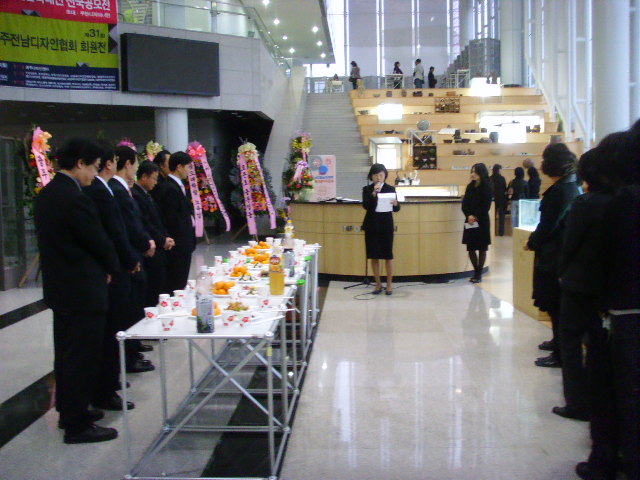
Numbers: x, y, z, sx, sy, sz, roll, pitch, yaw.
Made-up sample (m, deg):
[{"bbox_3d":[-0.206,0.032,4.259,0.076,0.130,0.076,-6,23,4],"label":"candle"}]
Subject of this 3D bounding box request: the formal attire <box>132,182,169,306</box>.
[{"bbox_3d":[-1.502,0.206,6.239,0.420,1.400,0.500,-1,6,-2],"label":"formal attire"}]

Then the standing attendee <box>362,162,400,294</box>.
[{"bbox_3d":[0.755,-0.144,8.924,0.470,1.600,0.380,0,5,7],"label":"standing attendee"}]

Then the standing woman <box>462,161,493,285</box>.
[{"bbox_3d":[2.105,-0.235,9.681,0.340,1.600,0.450,-6,7,-43],"label":"standing woman"}]

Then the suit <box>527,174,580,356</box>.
[{"bbox_3d":[1.858,0.224,5.680,0.430,1.440,0.500,0,6,14],"label":"suit"}]

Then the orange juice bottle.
[{"bbox_3d":[-0.274,0.187,4.581,0.093,0.312,0.093,0,5,6],"label":"orange juice bottle"}]

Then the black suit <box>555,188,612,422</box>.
[{"bbox_3d":[1.555,0.370,4.186,0.380,1.350,0.480,1,5,23],"label":"black suit"}]

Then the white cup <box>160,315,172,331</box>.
[{"bbox_3d":[-0.735,0.402,3.498,0.071,0.068,0.071,-1,5,0],"label":"white cup"}]

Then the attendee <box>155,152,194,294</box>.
[{"bbox_3d":[-1.418,0.006,6.982,0.360,1.730,0.480,0,5,7],"label":"attendee"}]

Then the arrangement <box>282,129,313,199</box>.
[{"bbox_3d":[-0.321,-1.064,10.448,0.460,1.020,0.400,-1,5,-6],"label":"arrangement"}]

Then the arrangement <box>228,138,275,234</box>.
[{"bbox_3d":[-1.327,-0.953,14.176,0.900,1.950,0.600,-3,7,-25],"label":"arrangement"}]

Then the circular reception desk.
[{"bbox_3d":[1.135,-0.078,10.975,3.200,1.080,2.500,0,5,12],"label":"circular reception desk"}]

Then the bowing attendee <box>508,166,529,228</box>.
[{"bbox_3d":[4.171,-0.750,15.123,0.450,1.550,0.380,-1,5,-6],"label":"bowing attendee"}]

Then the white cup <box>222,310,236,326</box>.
[{"bbox_3d":[-0.442,0.389,3.569,0.071,0.068,0.071,-1,5,3],"label":"white cup"}]

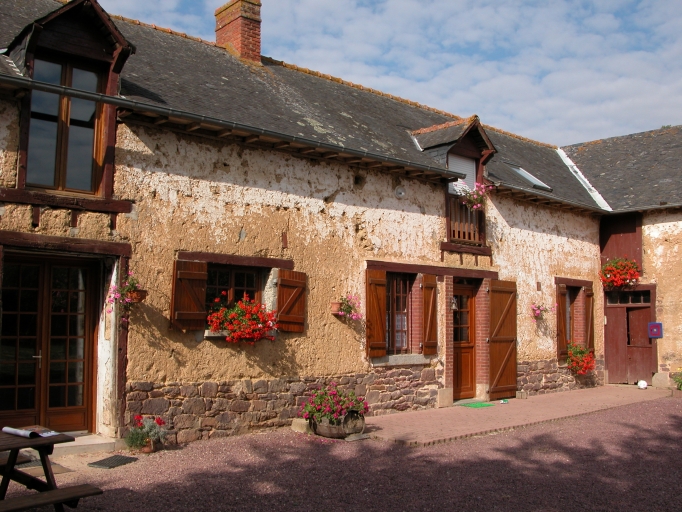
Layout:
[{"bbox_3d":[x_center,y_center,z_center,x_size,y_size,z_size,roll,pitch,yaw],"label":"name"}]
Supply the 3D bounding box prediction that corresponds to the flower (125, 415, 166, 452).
[{"bbox_3d":[-2.379,2.161,8.404,0.500,0.460,0.420,5,-8,-41],"label":"flower"}]

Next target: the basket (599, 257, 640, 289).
[{"bbox_3d":[6.543,0.385,16.209,0.460,0.710,0.920,5,-6,-42],"label":"basket"}]

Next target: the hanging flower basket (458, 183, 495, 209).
[{"bbox_3d":[2.572,-1.127,13.079,0.760,0.510,0.460,5,-8,-41],"label":"hanging flower basket"}]

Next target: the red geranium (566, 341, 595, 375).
[{"bbox_3d":[5.244,2.212,15.038,0.740,0.730,0.460,5,-8,-41],"label":"red geranium"}]

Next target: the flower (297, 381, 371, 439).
[{"bbox_3d":[-0.121,2.121,9.543,0.650,0.710,0.850,5,-6,-42],"label":"flower"}]

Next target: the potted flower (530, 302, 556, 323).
[{"bbox_3d":[4.165,1.162,14.192,0.450,0.410,0.430,5,-8,-41],"label":"potted flower"}]

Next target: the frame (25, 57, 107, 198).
[{"bbox_3d":[-3.297,-1.554,8.355,0.920,1.600,0.120,5,-8,-41],"label":"frame"}]

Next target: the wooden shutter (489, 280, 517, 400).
[{"bbox_3d":[3.190,1.642,13.516,0.880,2.290,0.060,5,-8,-41],"label":"wooden shutter"}]

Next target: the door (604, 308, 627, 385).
[{"bbox_3d":[6.571,2.126,16.425,0.060,1.830,0.550,5,-6,-42],"label":"door"}]

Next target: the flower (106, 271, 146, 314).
[{"bbox_3d":[-2.595,0.441,8.353,0.450,0.530,0.360,5,-8,-41],"label":"flower"}]

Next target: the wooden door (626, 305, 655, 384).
[{"bbox_3d":[6.943,2.087,16.017,0.060,1.820,0.570,5,-6,-42],"label":"wooden door"}]

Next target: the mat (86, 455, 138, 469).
[{"bbox_3d":[-2.536,2.289,7.686,0.360,0.020,0.530,-1,-5,17],"label":"mat"}]

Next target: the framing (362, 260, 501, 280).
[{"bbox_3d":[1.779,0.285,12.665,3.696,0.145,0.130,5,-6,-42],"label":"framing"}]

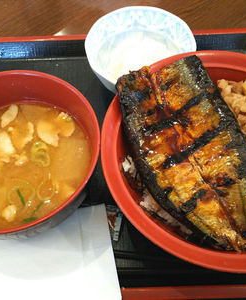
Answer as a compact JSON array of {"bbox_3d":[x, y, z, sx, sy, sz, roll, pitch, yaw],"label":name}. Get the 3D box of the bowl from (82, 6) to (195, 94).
[{"bbox_3d":[0.017,-0.087,0.311,0.104,0.049,0.104,0,62,0],"label":"bowl"}]

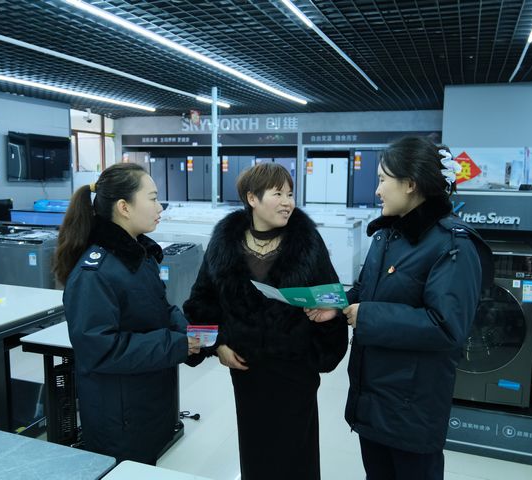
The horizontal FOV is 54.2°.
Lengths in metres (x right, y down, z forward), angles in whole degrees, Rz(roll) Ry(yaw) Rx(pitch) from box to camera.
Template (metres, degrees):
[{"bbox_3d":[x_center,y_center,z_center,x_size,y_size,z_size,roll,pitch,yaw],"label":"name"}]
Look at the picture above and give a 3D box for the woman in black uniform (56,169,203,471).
[{"bbox_3d":[-0.476,0.540,1.790,0.450,1.610,0.470,3,8,20],"label":"woman in black uniform"}]

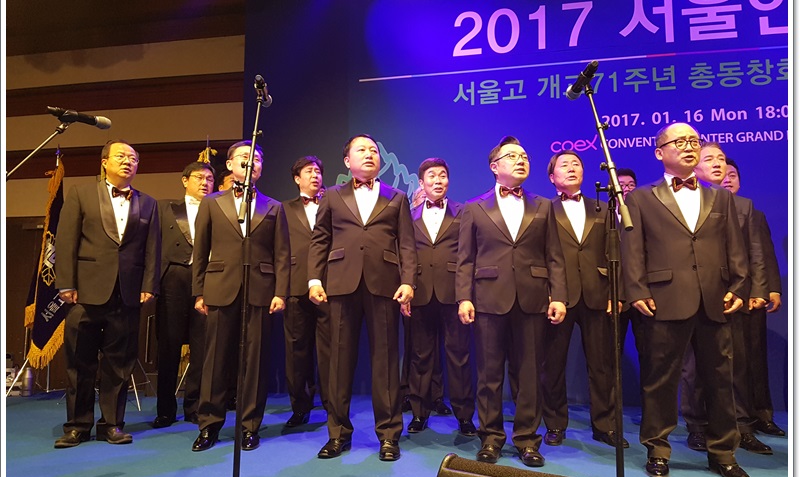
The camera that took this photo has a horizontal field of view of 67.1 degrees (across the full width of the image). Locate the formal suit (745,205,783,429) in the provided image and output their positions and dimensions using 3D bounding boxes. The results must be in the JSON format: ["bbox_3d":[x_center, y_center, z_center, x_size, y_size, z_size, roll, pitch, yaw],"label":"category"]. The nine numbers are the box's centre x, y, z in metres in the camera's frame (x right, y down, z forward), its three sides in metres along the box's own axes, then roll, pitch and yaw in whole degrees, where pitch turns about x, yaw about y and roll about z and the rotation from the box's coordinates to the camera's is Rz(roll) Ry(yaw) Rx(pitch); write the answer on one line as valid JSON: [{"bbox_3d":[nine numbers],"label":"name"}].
[{"bbox_3d":[2.157,0.464,3.864,0.560,1.426,0.320,0,-5,5],"label":"formal suit"}]

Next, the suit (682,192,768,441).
[{"bbox_3d":[1.852,0.417,3.517,0.570,1.407,0.320,-1,-5,8],"label":"suit"}]

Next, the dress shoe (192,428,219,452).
[{"bbox_3d":[-1.100,1.121,3.435,0.105,0.105,0.290,0,-5,6],"label":"dress shoe"}]

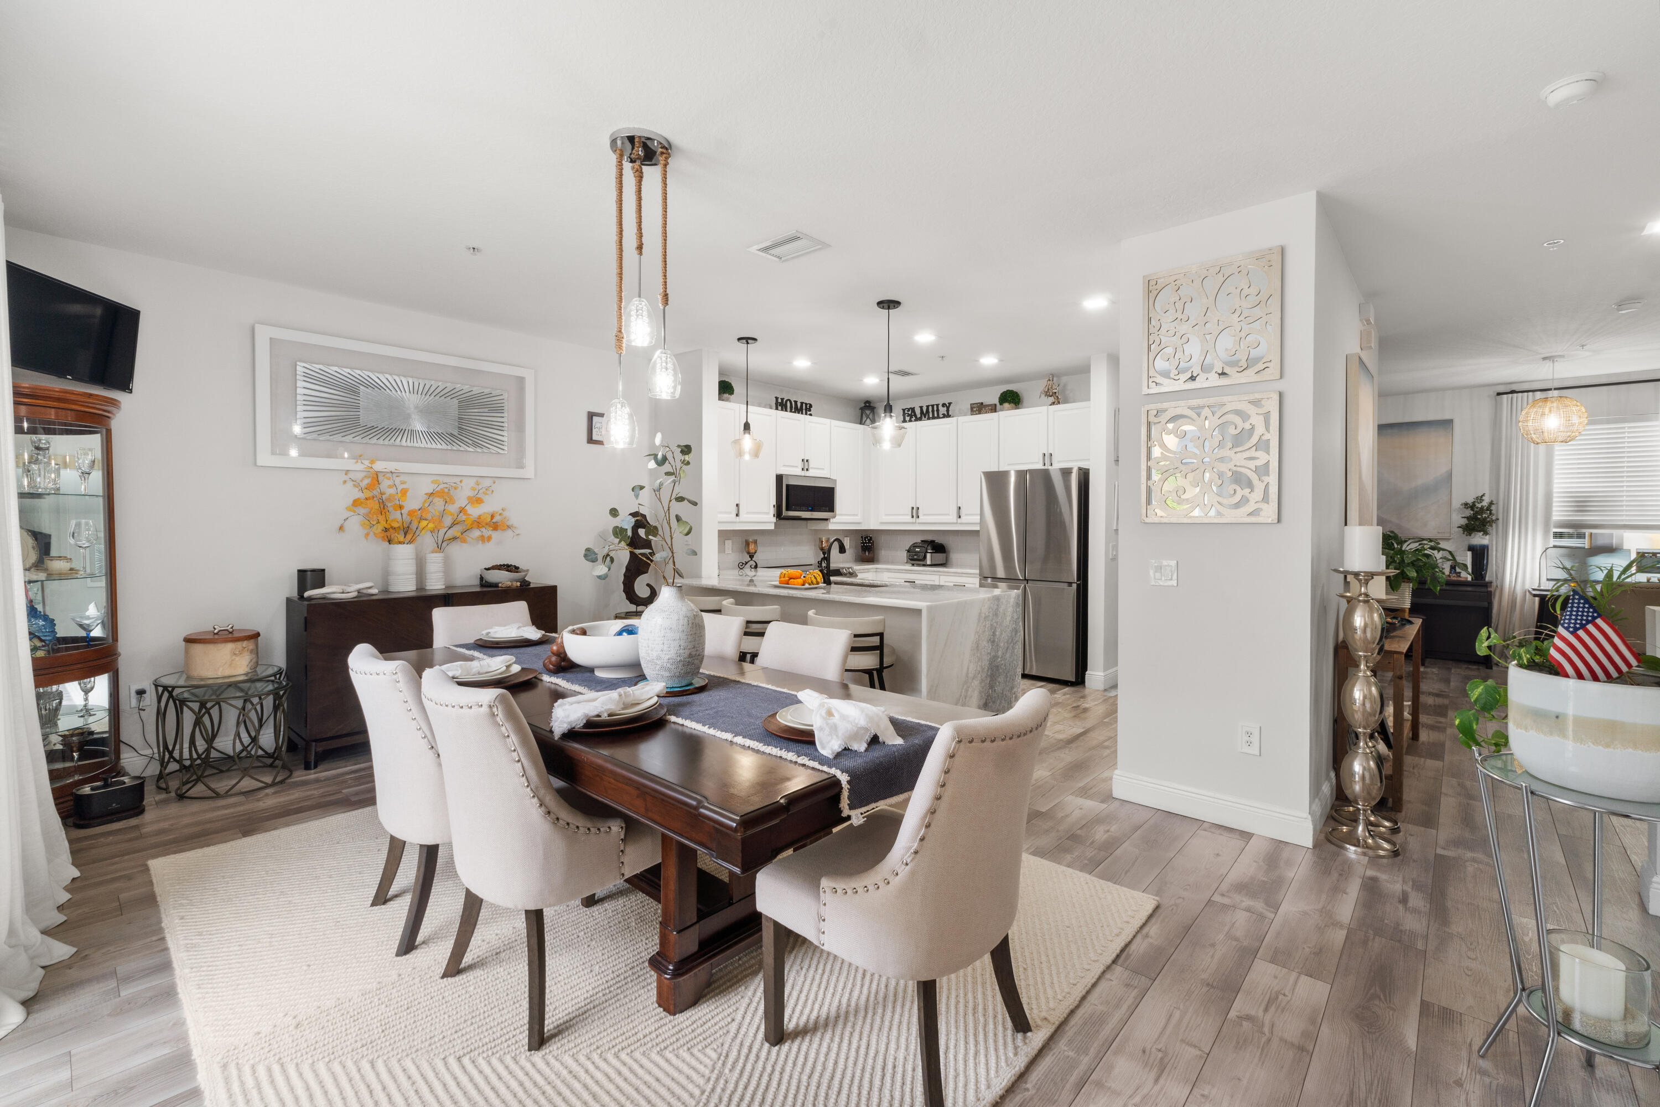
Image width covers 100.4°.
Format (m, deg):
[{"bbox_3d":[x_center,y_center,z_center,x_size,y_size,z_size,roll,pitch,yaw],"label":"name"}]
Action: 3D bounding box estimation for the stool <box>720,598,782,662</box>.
[{"bbox_3d":[-0.304,0.735,4.137,0.500,0.890,0.500,2,3,42],"label":"stool"}]

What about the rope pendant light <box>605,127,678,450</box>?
[{"bbox_3d":[-0.701,-0.961,2.591,0.250,1.108,0.255,0,2,0],"label":"rope pendant light"}]

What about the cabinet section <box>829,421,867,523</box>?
[{"bbox_3d":[0.076,-0.858,7.506,0.340,1.064,0.567,2,3,42],"label":"cabinet section"}]

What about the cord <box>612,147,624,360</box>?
[{"bbox_3d":[-0.757,-1.078,2.483,0.033,0.740,0.033,2,3,42],"label":"cord"}]

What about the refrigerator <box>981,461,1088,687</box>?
[{"bbox_3d":[1.980,0.173,6.390,0.905,1.830,0.760,2,3,42],"label":"refrigerator"}]

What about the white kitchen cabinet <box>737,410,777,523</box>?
[{"bbox_3d":[-0.764,-0.785,6.284,0.350,1.020,0.455,2,4,41],"label":"white kitchen cabinet"}]

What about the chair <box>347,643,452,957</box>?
[{"bbox_3d":[-1.307,0.803,2.542,0.530,0.950,0.630,2,4,41],"label":"chair"}]

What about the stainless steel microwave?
[{"bbox_3d":[-0.337,-0.540,6.876,0.400,0.420,0.760,2,3,42],"label":"stainless steel microwave"}]

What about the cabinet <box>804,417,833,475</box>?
[{"bbox_3d":[-0.233,-1.062,7.055,0.330,0.590,0.385,2,3,42],"label":"cabinet"}]

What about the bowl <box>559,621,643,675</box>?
[{"bbox_3d":[-0.854,0.409,2.851,0.485,0.180,0.485,0,3,0],"label":"bowl"}]

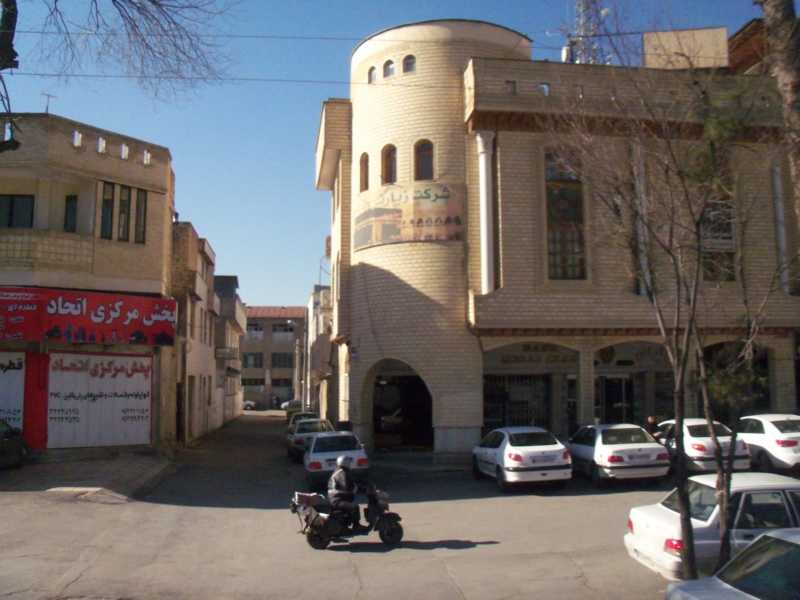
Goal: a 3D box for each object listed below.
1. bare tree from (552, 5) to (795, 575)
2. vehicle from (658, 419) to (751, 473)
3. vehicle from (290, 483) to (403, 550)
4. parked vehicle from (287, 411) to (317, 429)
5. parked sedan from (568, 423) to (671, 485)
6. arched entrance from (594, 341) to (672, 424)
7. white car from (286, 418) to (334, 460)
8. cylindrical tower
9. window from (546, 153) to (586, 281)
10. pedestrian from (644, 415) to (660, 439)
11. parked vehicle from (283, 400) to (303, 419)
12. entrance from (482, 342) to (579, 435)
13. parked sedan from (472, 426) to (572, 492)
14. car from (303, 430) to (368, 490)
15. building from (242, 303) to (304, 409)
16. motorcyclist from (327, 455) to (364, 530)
[{"bbox_3d":[2.651,0.090,7.841,2.300,6.217,2.200,0,-7,0],"label":"bare tree"},{"bbox_3d":[7.693,4.018,22.164,1.660,1.450,4.200,0,-7,-6],"label":"vehicle"},{"bbox_3d":[-0.862,3.525,13.273,1.880,1.020,0.680,1,-7,-14],"label":"vehicle"},{"bbox_3d":[-3.822,5.281,32.906,1.660,1.420,4.200,1,-7,-7],"label":"parked vehicle"},{"bbox_3d":[4.980,3.797,20.187,1.710,1.420,4.450,1,-7,-7],"label":"parked sedan"},{"bbox_3d":[7.935,3.316,27.289,3.049,3.781,0.800,0,-7,-7],"label":"arched entrance"},{"bbox_3d":[-2.876,4.601,26.743,1.650,1.420,4.200,1,-7,-7],"label":"white car"},{"bbox_3d":[1.590,-1.778,28.721,6.800,13.839,6.800,0,-7,0],"label":"cylindrical tower"},{"bbox_3d":[5.116,-2.639,25.196,1.200,4.120,0.200,0,-7,-6],"label":"window"},{"bbox_3d":[6.600,3.814,21.191,0.500,1.650,0.350,-4,-8,30],"label":"pedestrian"},{"bbox_3d":[-8.167,8.574,62.463,1.650,1.450,4.100,1,-7,-8],"label":"parked vehicle"},{"bbox_3d":[4.211,3.344,26.886,3.202,3.847,0.800,0,-7,-7],"label":"entrance"},{"bbox_3d":[2.850,3.899,20.478,1.670,1.450,4.200,1,-7,-8],"label":"parked sedan"},{"bbox_3d":[-1.863,4.334,22.354,1.605,1.450,3.950,1,-7,-8],"label":"car"},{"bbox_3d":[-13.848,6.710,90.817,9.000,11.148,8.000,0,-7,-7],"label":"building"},{"bbox_3d":[-0.843,3.086,12.979,0.660,1.224,0.520,1,-7,-15],"label":"motorcyclist"}]

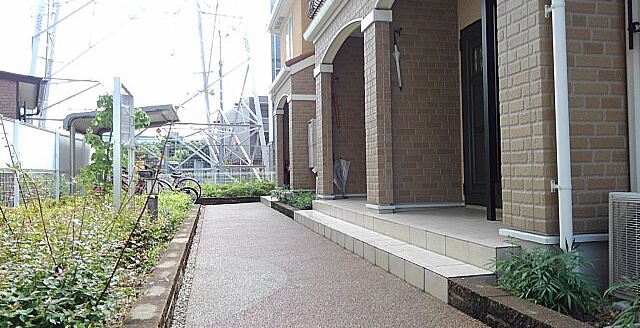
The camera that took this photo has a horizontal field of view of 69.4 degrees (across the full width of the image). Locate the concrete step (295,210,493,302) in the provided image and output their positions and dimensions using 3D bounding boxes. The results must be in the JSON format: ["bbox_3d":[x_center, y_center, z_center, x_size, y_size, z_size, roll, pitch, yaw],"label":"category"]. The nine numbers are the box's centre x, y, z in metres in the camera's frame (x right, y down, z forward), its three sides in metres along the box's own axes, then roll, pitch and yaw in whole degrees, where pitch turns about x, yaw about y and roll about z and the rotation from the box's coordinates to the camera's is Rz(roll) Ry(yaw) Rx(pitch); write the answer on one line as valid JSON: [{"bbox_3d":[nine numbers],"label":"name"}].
[{"bbox_3d":[0.316,0.784,5.088,0.306,0.150,4.920,-1,-1,-13],"label":"concrete step"}]

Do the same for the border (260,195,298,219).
[{"bbox_3d":[-0.894,0.901,9.880,0.166,0.142,4.966,-1,-1,-13],"label":"border"}]

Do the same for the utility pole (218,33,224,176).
[{"bbox_3d":[-7.817,-4.612,36.804,0.360,12.435,0.360,-1,-1,-13],"label":"utility pole"}]

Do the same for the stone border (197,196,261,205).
[{"bbox_3d":[-2.366,0.964,12.050,1.671,0.154,0.169,-1,-1,-13],"label":"stone border"}]

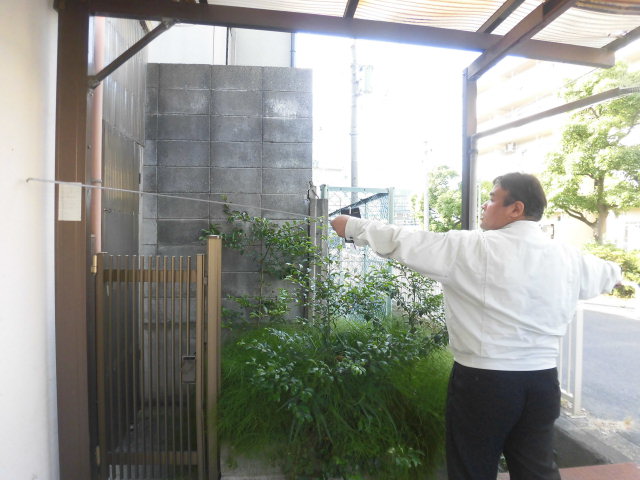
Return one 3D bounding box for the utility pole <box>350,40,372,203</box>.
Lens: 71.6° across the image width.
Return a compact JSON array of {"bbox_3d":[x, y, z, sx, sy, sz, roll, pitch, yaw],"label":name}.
[{"bbox_3d":[1.650,-3.400,18.500,0.850,9.800,0.420,0,0,0],"label":"utility pole"}]

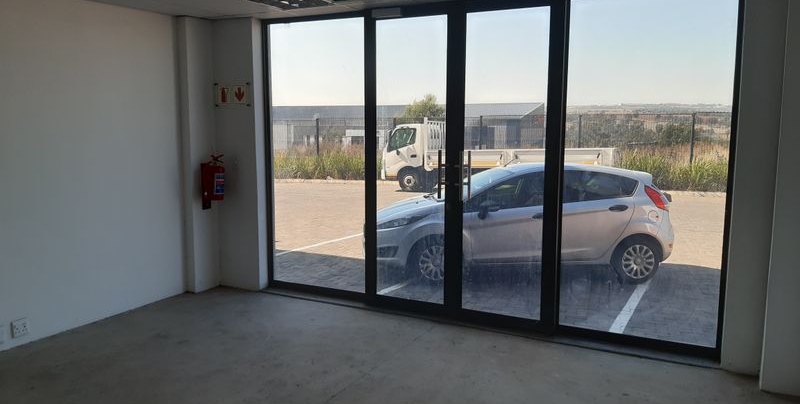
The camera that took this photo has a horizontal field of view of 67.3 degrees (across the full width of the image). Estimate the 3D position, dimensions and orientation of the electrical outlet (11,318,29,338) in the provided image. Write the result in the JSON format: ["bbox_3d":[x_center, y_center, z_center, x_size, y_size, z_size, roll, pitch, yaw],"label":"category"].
[{"bbox_3d":[-2.814,0.940,4.474,0.018,0.120,0.122,4,9,27],"label":"electrical outlet"}]

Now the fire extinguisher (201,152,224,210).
[{"bbox_3d":[-1.790,-0.189,5.774,0.175,0.515,0.165,4,9,27],"label":"fire extinguisher"}]

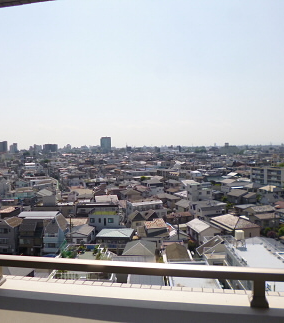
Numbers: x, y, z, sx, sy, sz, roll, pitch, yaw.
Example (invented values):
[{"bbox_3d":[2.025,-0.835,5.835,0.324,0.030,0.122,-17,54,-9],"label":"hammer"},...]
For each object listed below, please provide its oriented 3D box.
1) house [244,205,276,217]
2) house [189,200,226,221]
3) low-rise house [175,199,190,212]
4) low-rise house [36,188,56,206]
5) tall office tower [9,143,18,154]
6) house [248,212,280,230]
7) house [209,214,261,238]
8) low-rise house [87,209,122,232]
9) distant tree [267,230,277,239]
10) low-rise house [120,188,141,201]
[{"bbox_3d":[38.730,17.829,98.599,8.000,7.000,6.500,-2,3,-24],"label":"house"},{"bbox_3d":[24.200,18.340,110.480,10.800,7.000,8.000,-1,3,-23],"label":"house"},{"bbox_3d":[15.864,17.863,107.129,4.600,7.000,7.000,-2,3,-22],"label":"low-rise house"},{"bbox_3d":[-44.725,17.550,138.904,7.000,7.800,7.500,-2,3,-25],"label":"low-rise house"},{"bbox_3d":[-387.700,-34.200,899.390,20.000,38.000,18.000,-1,3,-15],"label":"tall office tower"},{"bbox_3d":[39.000,19.270,95.010,7.800,6.600,6.300,-1,3,-19],"label":"house"},{"bbox_3d":[25.707,18.980,82.462,7.400,7.800,11.000,-2,3,-15],"label":"house"},{"bbox_3d":[-10.898,18.990,90.744,9.000,8.200,7.200,-1,3,1],"label":"low-rise house"},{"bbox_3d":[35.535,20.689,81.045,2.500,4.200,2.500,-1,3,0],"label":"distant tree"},{"bbox_3d":[-4.900,16.650,141.240,7.200,7.500,8.000,-1,3,-22],"label":"low-rise house"}]

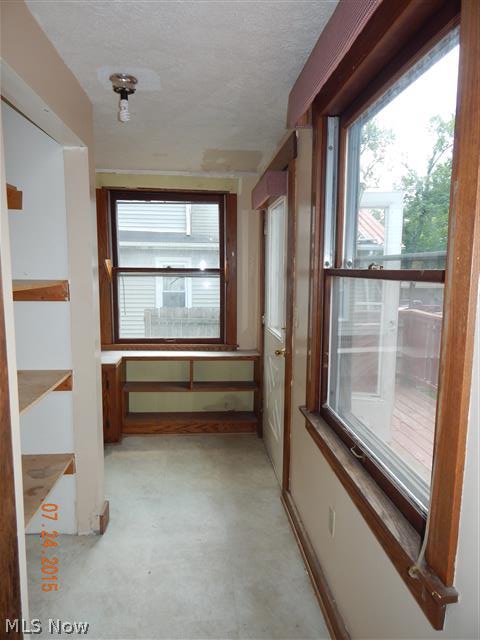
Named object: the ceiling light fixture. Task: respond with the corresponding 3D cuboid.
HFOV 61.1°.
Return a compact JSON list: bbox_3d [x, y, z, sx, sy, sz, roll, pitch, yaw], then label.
[{"bbox_3d":[-0.529,-1.010,1.869,0.120,0.188,0.120,0,6,-6],"label":"ceiling light fixture"}]

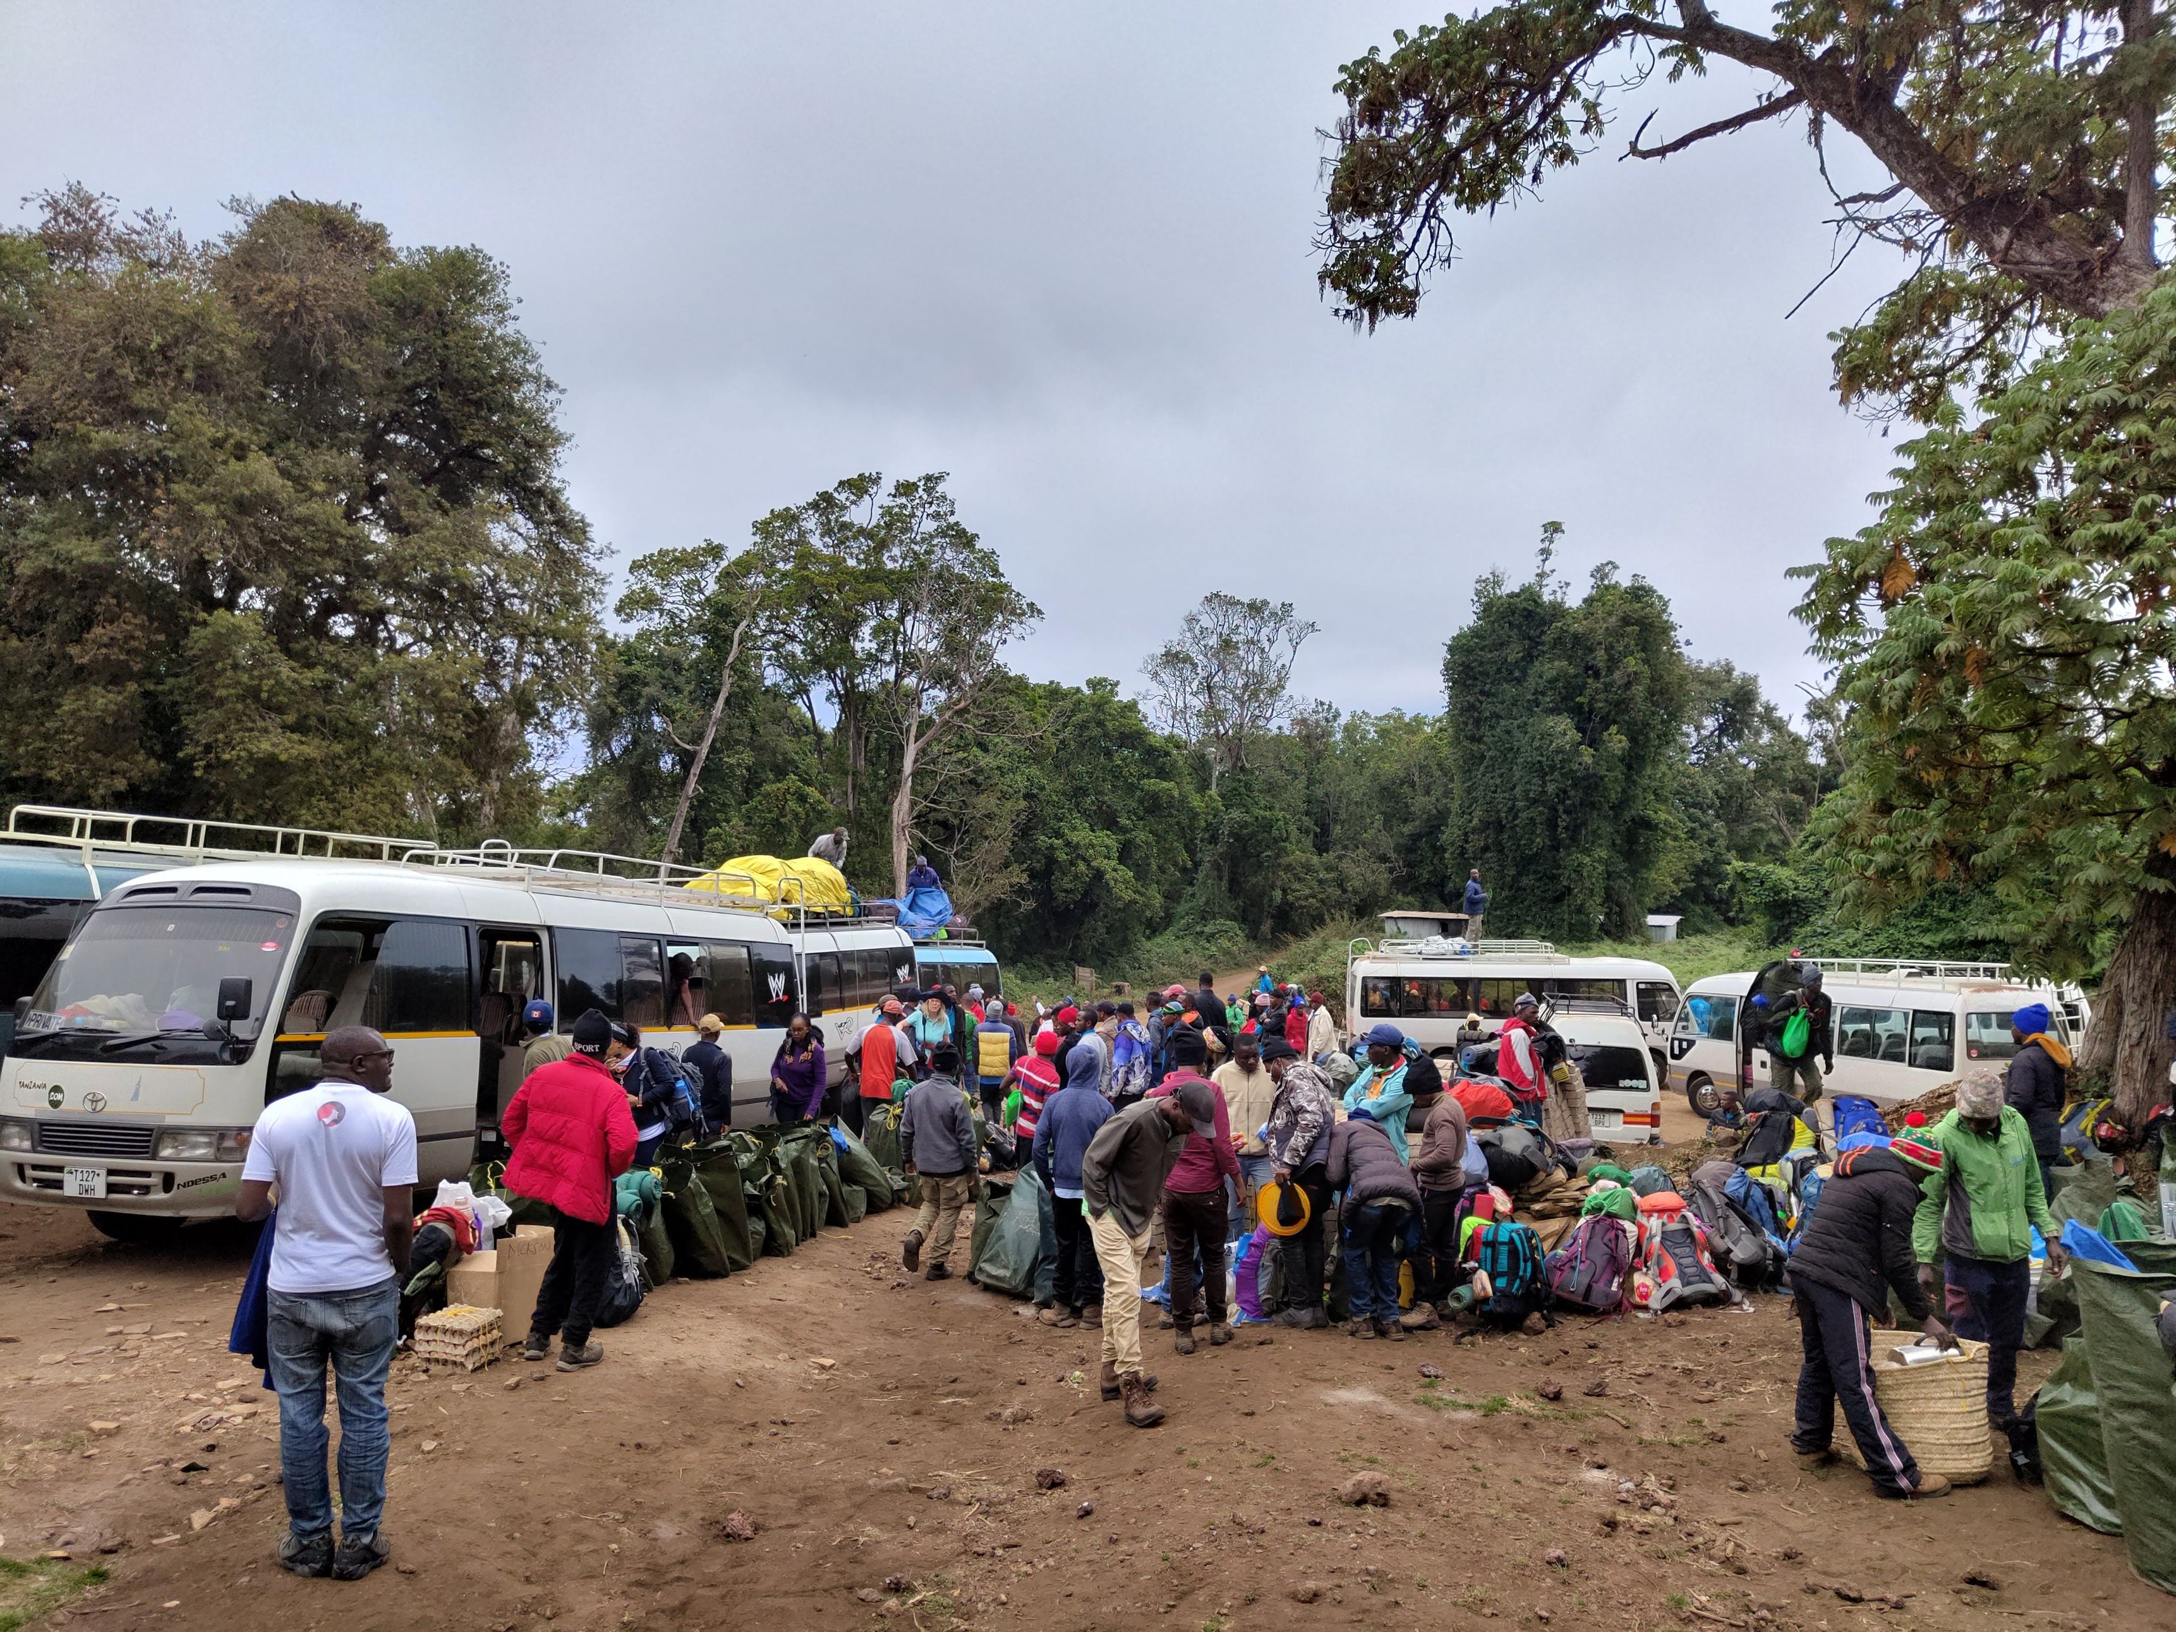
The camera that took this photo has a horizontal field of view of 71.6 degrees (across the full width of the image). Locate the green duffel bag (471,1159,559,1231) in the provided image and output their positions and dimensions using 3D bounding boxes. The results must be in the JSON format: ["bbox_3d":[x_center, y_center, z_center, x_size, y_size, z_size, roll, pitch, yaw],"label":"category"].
[{"bbox_3d":[-3.543,2.484,9.400,0.580,0.750,0.450,2,-6,-18],"label":"green duffel bag"}]

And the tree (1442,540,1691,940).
[{"bbox_3d":[20.847,-3.221,65.726,9.800,16.800,9.800,-2,-6,17],"label":"tree"}]

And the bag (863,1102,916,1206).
[{"bbox_3d":[-1.750,3.012,13.333,0.450,0.880,0.400,3,-8,-26],"label":"bag"}]

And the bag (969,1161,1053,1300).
[{"bbox_3d":[-0.488,2.799,10.200,0.580,0.900,0.480,-1,-6,6],"label":"bag"}]

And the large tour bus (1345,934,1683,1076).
[{"bbox_3d":[8.996,4.131,31.746,7.000,2.950,2.100,0,-6,6],"label":"large tour bus"}]

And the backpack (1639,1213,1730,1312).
[{"bbox_3d":[3.941,2.909,9.949,0.460,0.660,0.340,-13,-36,18],"label":"backpack"}]

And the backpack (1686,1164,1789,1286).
[{"bbox_3d":[4.454,2.820,10.361,0.400,0.720,0.340,-38,-36,21],"label":"backpack"}]

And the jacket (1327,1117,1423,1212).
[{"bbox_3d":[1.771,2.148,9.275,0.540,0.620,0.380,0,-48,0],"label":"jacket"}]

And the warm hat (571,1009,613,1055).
[{"bbox_3d":[-2.525,1.103,7.675,0.190,0.230,0.210,-2,-6,18],"label":"warm hat"}]

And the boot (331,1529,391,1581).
[{"bbox_3d":[-2.374,2.392,4.970,0.110,0.120,0.290,1,-6,-6],"label":"boot"}]

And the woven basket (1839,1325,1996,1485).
[{"bbox_3d":[3.450,2.440,6.280,0.560,0.490,0.560,-4,-8,28],"label":"woven basket"}]

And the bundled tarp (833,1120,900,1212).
[{"bbox_3d":[-1.941,3.079,13.200,0.380,0.800,0.420,-24,-6,8],"label":"bundled tarp"}]

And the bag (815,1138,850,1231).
[{"bbox_3d":[-2.041,2.922,12.034,0.340,0.720,0.340,-2,-8,-30],"label":"bag"}]

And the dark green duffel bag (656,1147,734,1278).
[{"bbox_3d":[-2.588,2.599,9.878,0.380,0.780,0.450,-3,-7,25],"label":"dark green duffel bag"}]

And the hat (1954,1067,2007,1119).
[{"bbox_3d":[4.051,1.258,6.848,0.200,0.190,0.220,-6,19,43],"label":"hat"}]

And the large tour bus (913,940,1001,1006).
[{"bbox_3d":[-4.200,3.568,27.369,2.060,2.700,6.990,-3,-8,25],"label":"large tour bus"}]

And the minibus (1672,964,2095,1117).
[{"bbox_3d":[12.820,3.944,25.258,2.060,2.900,6.990,2,-6,-15],"label":"minibus"}]

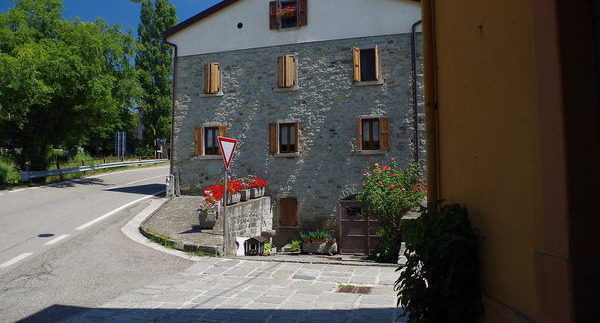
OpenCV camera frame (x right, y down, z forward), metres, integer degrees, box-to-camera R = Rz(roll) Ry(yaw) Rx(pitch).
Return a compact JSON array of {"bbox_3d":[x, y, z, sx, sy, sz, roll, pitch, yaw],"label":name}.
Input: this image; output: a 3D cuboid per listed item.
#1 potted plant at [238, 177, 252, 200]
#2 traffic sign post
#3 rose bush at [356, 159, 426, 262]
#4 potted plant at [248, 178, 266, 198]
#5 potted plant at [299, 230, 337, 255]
[{"bbox_3d":[-1.712,0.879,14.100,0.400,0.753,0.500,-1,-6,8],"label":"potted plant"},{"bbox_3d":[-1.868,0.892,11.600,0.100,3.041,0.850,-3,-7,28],"label":"traffic sign post"},{"bbox_3d":[2.514,1.305,12.200,1.850,2.702,1.700,0,-6,0],"label":"rose bush"},{"bbox_3d":[-1.477,0.904,15.600,0.500,0.712,0.750,-1,-6,8],"label":"potted plant"},{"bbox_3d":[0.648,2.761,15.300,1.250,0.875,0.550,-2,-6,16],"label":"potted plant"}]

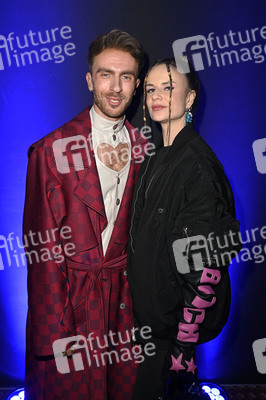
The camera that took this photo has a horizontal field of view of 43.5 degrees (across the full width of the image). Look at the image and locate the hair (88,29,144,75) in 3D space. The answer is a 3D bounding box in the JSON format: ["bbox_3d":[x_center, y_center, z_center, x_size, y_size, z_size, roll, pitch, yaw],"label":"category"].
[{"bbox_3d":[-0.060,-0.468,1.115,0.180,0.175,0.210,5,10,-9],"label":"hair"}]

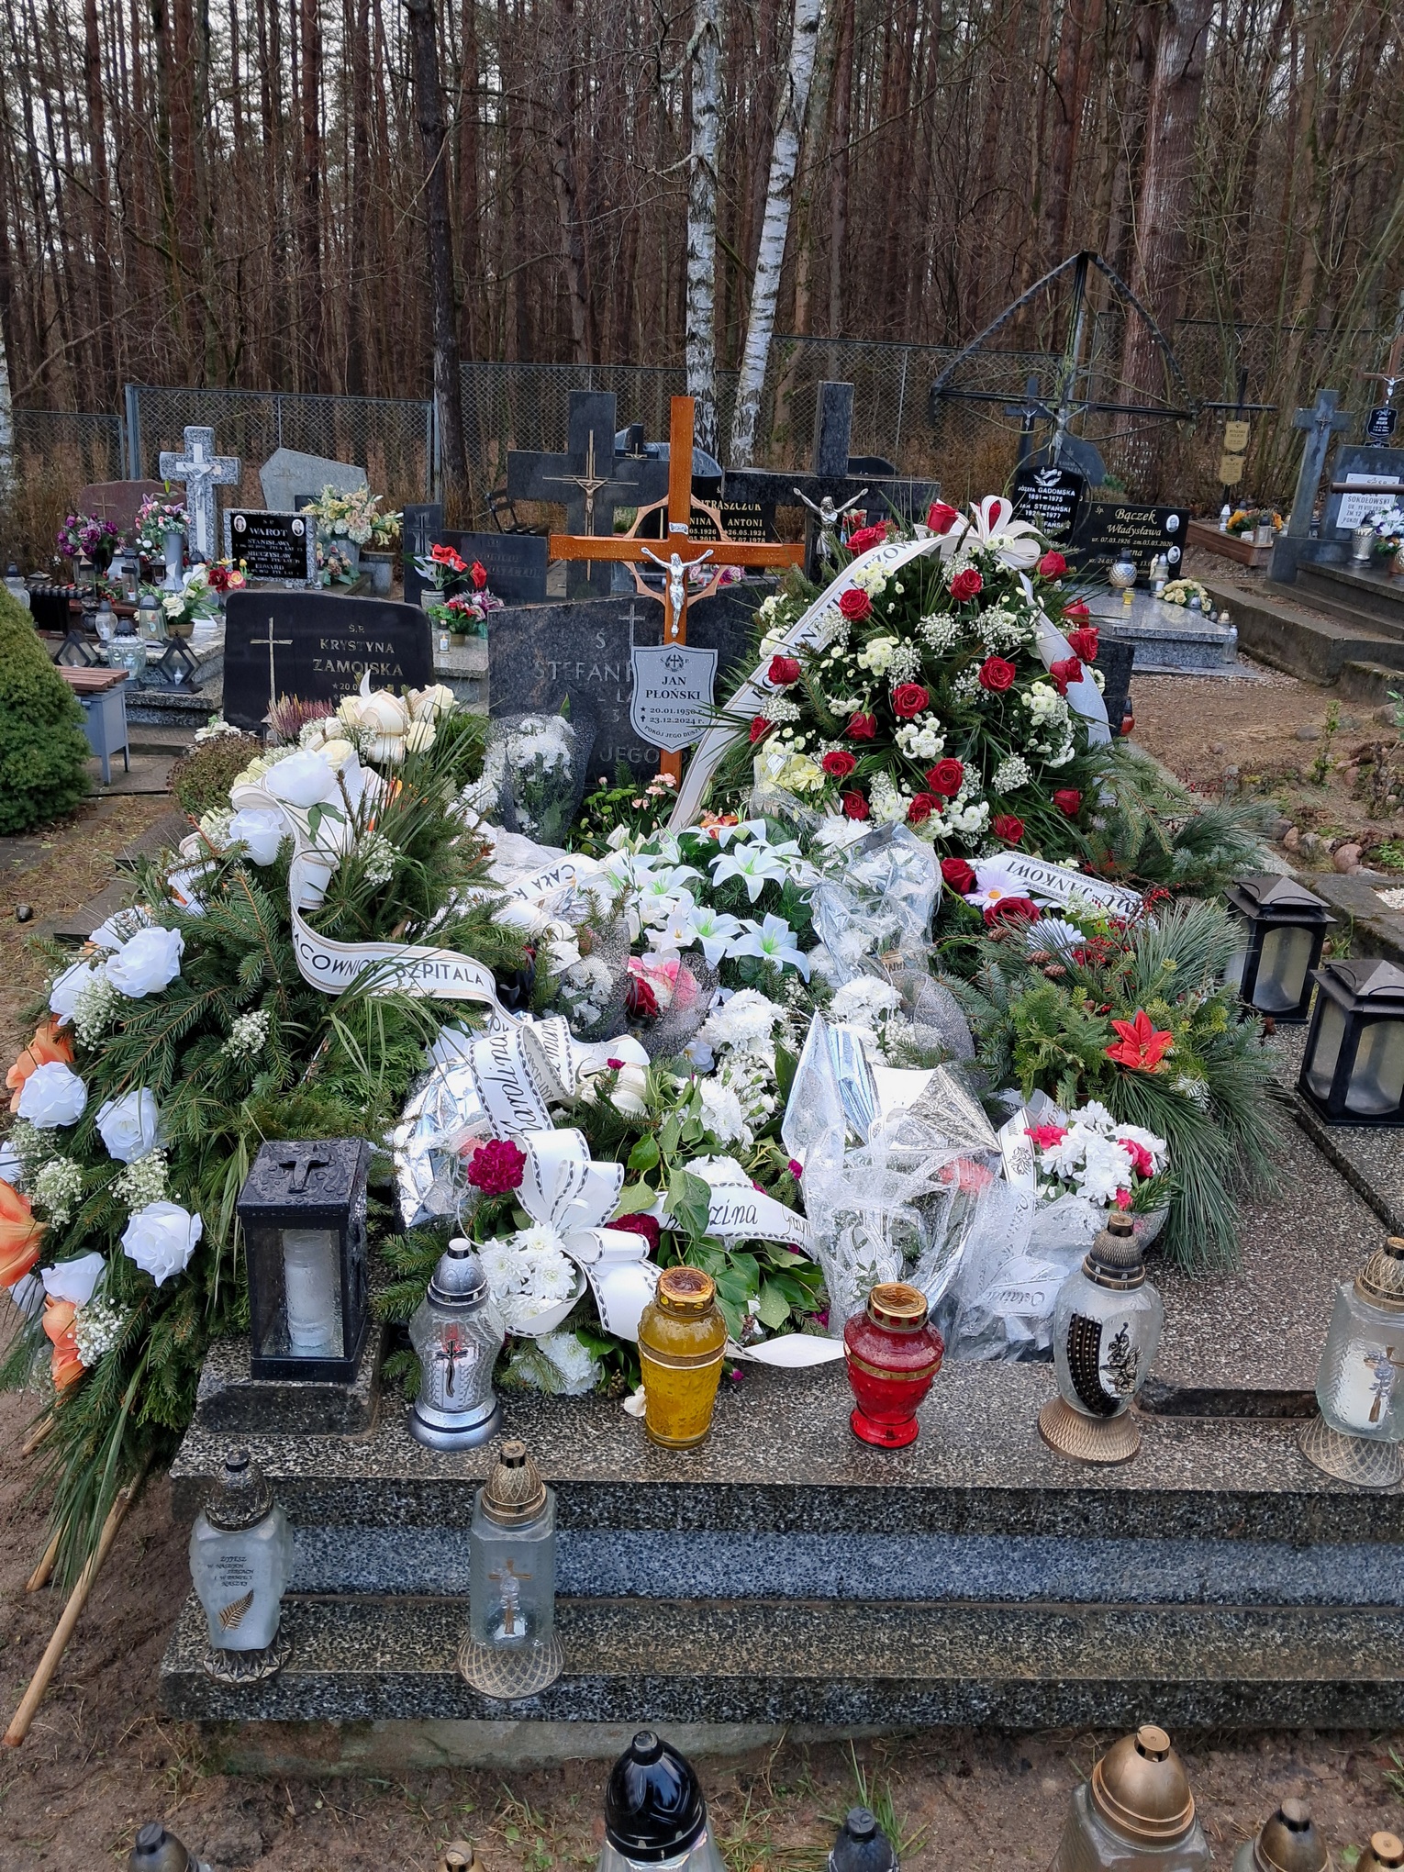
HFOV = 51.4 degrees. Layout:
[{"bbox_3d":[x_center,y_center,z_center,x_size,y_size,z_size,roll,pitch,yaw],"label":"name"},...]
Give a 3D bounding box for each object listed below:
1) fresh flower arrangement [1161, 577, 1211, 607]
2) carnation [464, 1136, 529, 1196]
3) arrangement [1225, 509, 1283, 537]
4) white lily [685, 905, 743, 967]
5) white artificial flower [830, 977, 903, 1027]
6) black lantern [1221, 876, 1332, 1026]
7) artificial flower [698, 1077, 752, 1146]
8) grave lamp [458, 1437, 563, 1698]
[{"bbox_3d":[2.844,-2.019,8.580,0.295,0.174,0.224,1,21,-2],"label":"fresh flower arrangement"},{"bbox_3d":[-0.262,0.292,1.854,0.079,0.076,0.066,1,21,-2],"label":"carnation"},{"bbox_3d":[5.159,-3.861,13.645,0.520,0.260,0.360,2,20,-2],"label":"arrangement"},{"bbox_3d":[0.022,0.000,2.586,0.128,0.112,0.112,1,21,-2],"label":"white lily"},{"bbox_3d":[0.256,0.103,2.284,0.112,0.075,0.102,1,21,-2],"label":"white artificial flower"},{"bbox_3d":[1.088,0.015,2.780,0.153,0.267,0.153,1,21,-4],"label":"black lantern"},{"bbox_3d":[0.032,0.244,2.029,0.073,0.080,0.070,2,20,-2],"label":"artificial flower"},{"bbox_3d":[-0.214,0.685,1.621,0.118,0.298,0.118,1,21,-2],"label":"grave lamp"}]

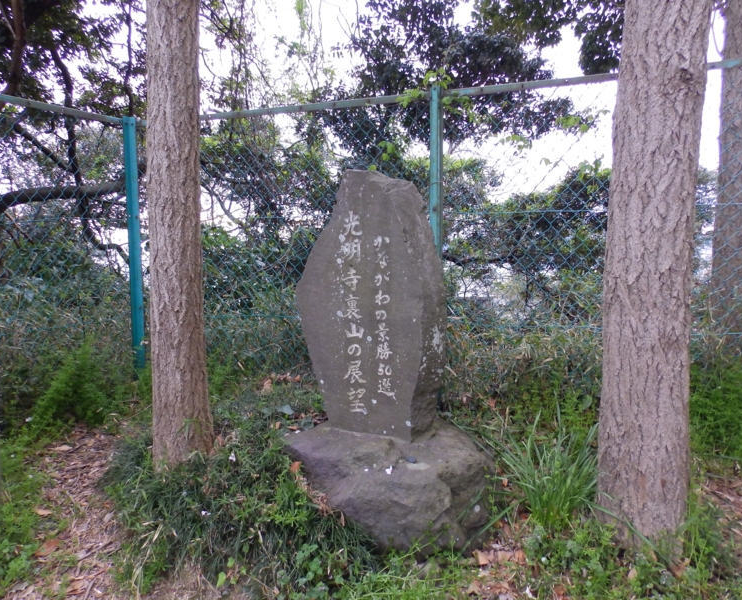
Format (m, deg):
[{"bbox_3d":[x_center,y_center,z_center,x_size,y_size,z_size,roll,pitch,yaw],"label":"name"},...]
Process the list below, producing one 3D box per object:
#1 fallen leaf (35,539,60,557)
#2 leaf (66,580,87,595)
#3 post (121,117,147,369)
[{"bbox_3d":[-1.159,0.885,1.821,0.045,0.015,0.080,10,21,29],"label":"fallen leaf"},{"bbox_3d":[-0.954,0.928,1.647,0.045,0.018,0.062,13,22,36],"label":"leaf"},{"bbox_3d":[-1.542,-0.291,3.308,0.058,1.760,0.058,1,4,17],"label":"post"}]

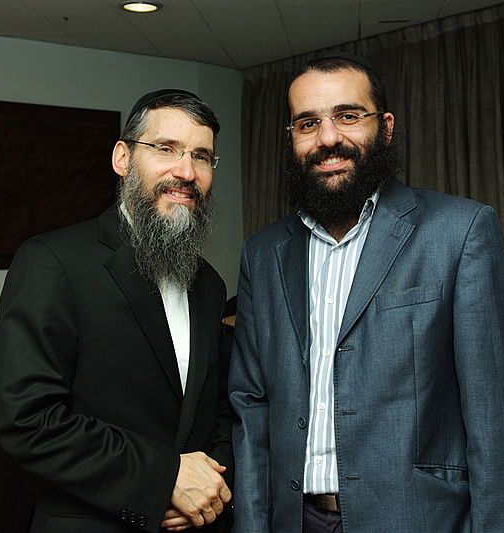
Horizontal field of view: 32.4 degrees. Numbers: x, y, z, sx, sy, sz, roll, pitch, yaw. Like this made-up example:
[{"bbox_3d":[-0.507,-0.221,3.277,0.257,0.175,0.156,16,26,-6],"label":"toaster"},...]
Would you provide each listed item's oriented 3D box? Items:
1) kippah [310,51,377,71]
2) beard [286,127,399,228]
[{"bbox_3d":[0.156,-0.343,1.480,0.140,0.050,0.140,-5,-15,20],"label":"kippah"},{"bbox_3d":[0.149,-0.145,1.430,0.172,0.158,0.130,-5,2,20],"label":"beard"}]

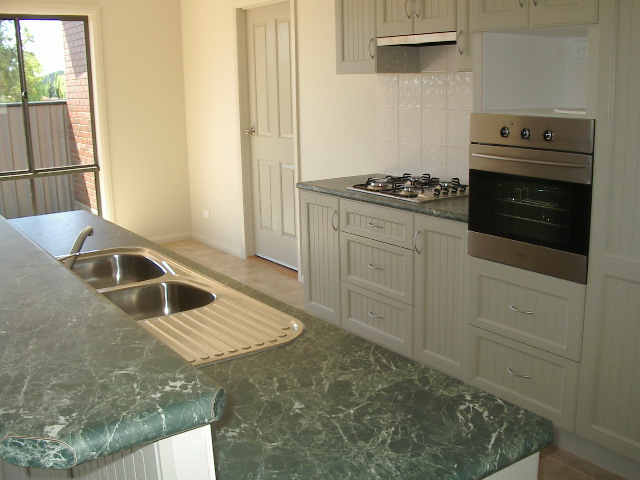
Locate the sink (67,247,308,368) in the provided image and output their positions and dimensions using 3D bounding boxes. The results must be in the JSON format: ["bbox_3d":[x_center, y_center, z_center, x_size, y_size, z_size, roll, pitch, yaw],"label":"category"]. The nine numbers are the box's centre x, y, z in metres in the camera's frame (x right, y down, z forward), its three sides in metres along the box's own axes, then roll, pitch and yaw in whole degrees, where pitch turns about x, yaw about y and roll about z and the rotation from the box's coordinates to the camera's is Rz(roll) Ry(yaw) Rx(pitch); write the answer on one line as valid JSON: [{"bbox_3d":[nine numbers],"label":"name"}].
[{"bbox_3d":[-0.534,0.228,2.042,0.480,0.170,1.175,-10,16,-35],"label":"sink"}]

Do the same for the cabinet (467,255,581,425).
[{"bbox_3d":[1.071,0.377,3.123,0.580,0.623,0.598,-10,16,-35],"label":"cabinet"}]

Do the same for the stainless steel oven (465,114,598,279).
[{"bbox_3d":[1.045,-0.222,2.979,0.560,0.610,0.600,-10,16,-35],"label":"stainless steel oven"}]

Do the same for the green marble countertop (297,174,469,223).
[{"bbox_3d":[0.500,-0.249,3.799,0.605,0.034,1.342,-10,16,-35],"label":"green marble countertop"}]

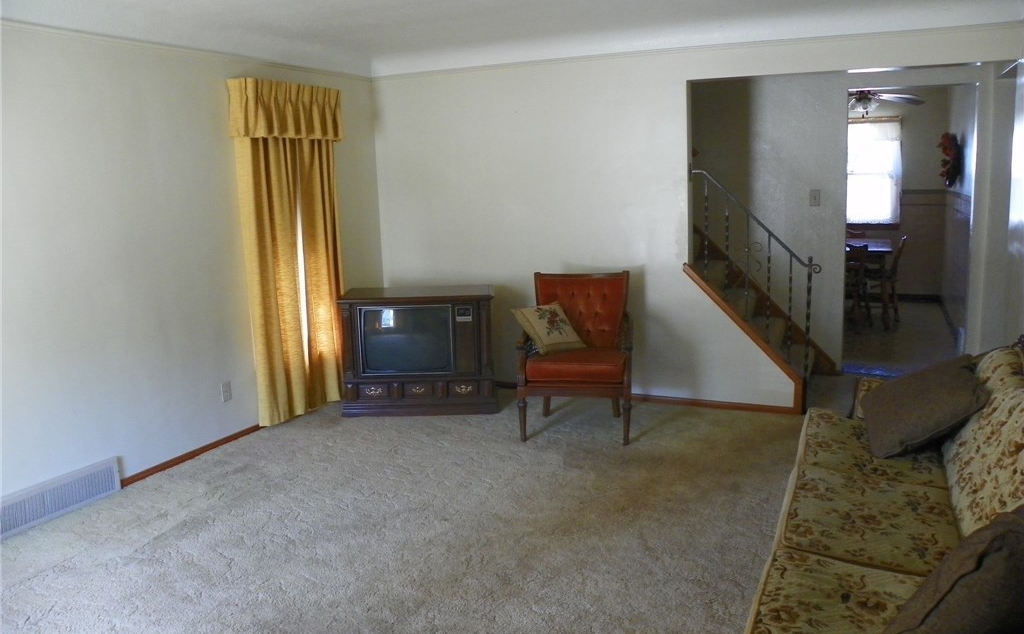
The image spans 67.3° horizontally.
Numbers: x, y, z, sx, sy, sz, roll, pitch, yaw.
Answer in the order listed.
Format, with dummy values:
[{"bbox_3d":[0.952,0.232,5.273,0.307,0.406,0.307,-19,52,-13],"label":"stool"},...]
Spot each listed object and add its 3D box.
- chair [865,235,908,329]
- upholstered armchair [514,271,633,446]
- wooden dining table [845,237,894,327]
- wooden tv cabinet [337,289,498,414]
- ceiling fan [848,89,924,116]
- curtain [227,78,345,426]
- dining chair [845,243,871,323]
[{"bbox_3d":[3.482,-0.350,7.343,0.490,0.860,0.450,4,12,31],"label":"chair"},{"bbox_3d":[0.393,0.224,4.599,0.640,0.905,0.660,0,10,10],"label":"upholstered armchair"},{"bbox_3d":[3.357,-0.365,7.753,0.900,0.750,1.150,3,11,24],"label":"wooden dining table"},{"bbox_3d":[-0.603,0.215,5.177,1.030,0.780,0.500,-2,10,1],"label":"wooden tv cabinet"},{"bbox_3d":[3.220,-2.114,7.050,1.180,0.420,1.180,3,11,24],"label":"ceiling fan"},{"bbox_3d":[-1.377,-0.425,4.935,0.170,2.060,0.860,3,11,24],"label":"curtain"},{"bbox_3d":[3.182,-0.320,7.340,0.450,0.830,0.490,3,11,24],"label":"dining chair"}]

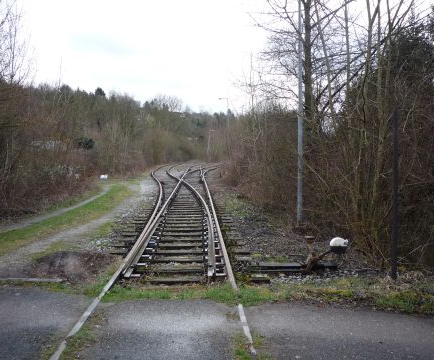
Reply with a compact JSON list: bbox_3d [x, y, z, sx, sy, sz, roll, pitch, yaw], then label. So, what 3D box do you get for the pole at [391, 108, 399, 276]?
[{"bbox_3d":[2.340,0.182,5.810,0.062,2.280,0.062,-1,3,0],"label":"pole"}]

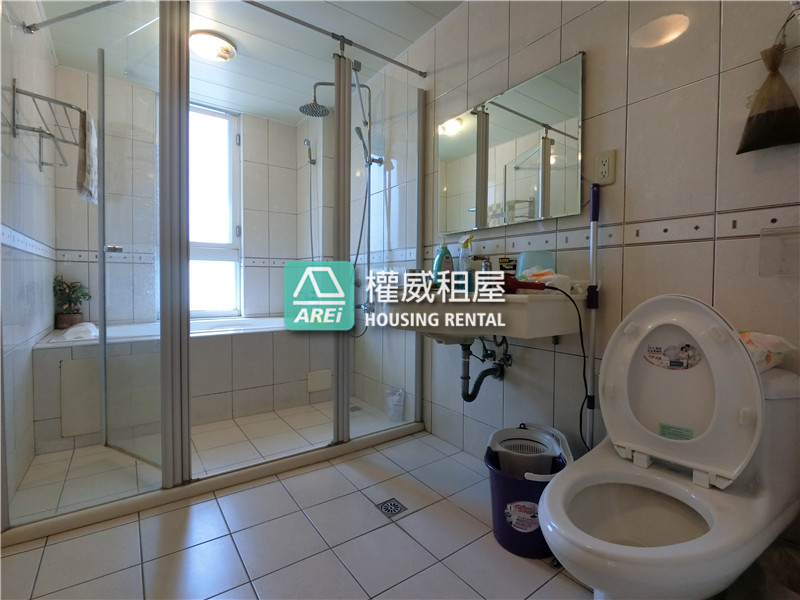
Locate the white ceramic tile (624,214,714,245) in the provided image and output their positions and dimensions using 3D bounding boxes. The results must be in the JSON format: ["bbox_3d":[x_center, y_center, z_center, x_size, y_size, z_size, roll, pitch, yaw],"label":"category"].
[{"bbox_3d":[0.850,-0.221,1.180,0.010,0.075,0.249,-1,3,-36],"label":"white ceramic tile"}]

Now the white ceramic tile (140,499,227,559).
[{"bbox_3d":[-0.756,0.801,1.296,0.248,0.010,0.248,0,2,-36],"label":"white ceramic tile"}]

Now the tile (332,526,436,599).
[{"bbox_3d":[-0.049,0.815,1.175,0.250,0.010,0.250,-1,3,-36],"label":"tile"}]

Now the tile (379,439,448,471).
[{"bbox_3d":[0.068,0.787,1.875,0.250,0.010,0.250,-1,3,-36],"label":"tile"}]

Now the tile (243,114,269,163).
[{"bbox_3d":[-1.196,-1.335,3.094,0.197,0.378,0.010,-1,2,-36],"label":"tile"}]

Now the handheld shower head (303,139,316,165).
[{"bbox_3d":[-0.729,-1.194,2.980,0.090,0.200,0.065,0,2,-36],"label":"handheld shower head"}]

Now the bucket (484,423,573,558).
[{"bbox_3d":[0.426,0.655,1.257,0.270,0.315,0.275,1,2,19],"label":"bucket"}]

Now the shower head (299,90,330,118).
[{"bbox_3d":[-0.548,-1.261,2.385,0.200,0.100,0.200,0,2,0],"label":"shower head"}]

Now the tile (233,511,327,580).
[{"bbox_3d":[-0.400,0.808,1.234,0.248,0.010,0.248,0,2,-36],"label":"tile"}]

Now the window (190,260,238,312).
[{"bbox_3d":[-1.557,-0.106,2.929,0.520,0.420,0.050,-1,2,-36],"label":"window"}]

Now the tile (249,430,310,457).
[{"bbox_3d":[-0.642,0.772,1.986,0.250,0.010,0.250,-1,2,-36],"label":"tile"}]

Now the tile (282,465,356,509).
[{"bbox_3d":[-0.342,0.797,1.578,0.250,0.010,0.250,-1,3,-36],"label":"tile"}]

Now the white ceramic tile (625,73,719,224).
[{"bbox_3d":[0.853,-0.458,1.174,0.010,0.400,0.248,-1,2,-36],"label":"white ceramic tile"}]

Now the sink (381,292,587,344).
[{"bbox_3d":[0.305,0.076,1.637,0.396,0.244,0.827,-2,3,-36],"label":"sink"}]

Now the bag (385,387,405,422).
[{"bbox_3d":[-0.035,0.657,2.357,0.085,0.210,0.120,-1,3,-36],"label":"bag"}]

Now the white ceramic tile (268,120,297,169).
[{"bbox_3d":[-1.019,-1.343,3.221,0.243,0.378,0.010,-1,2,-36],"label":"white ceramic tile"}]

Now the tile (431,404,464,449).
[{"bbox_3d":[0.262,0.696,2.057,0.010,0.186,0.248,0,2,-36],"label":"tile"}]

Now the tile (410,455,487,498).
[{"bbox_3d":[0.213,0.782,1.640,0.254,0.010,0.250,-1,2,-36],"label":"tile"}]

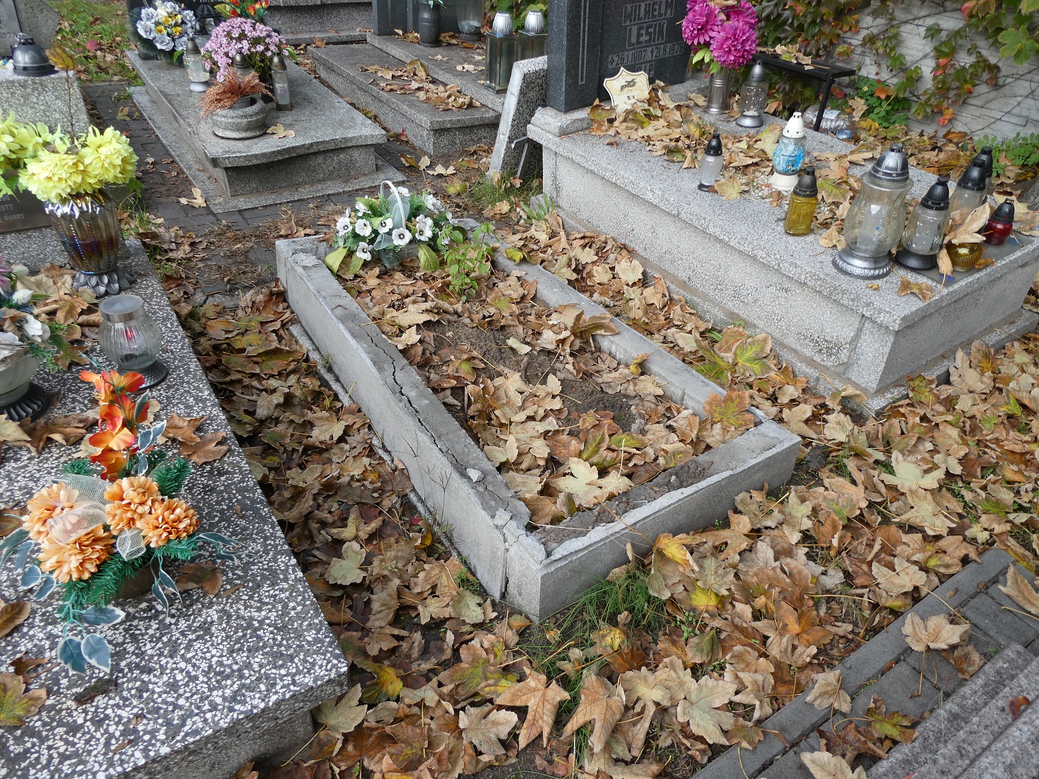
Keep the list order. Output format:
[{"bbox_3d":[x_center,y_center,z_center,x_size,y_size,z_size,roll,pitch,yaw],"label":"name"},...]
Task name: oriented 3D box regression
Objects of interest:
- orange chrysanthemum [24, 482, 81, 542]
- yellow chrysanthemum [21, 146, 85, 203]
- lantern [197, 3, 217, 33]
[{"bbox_3d":[-0.861,0.227,1.328,0.093,0.098,0.092,-28,47,-33],"label":"orange chrysanthemum"},{"bbox_3d":[-1.254,-0.575,1.938,0.150,0.140,0.145,-20,43,-27],"label":"yellow chrysanthemum"},{"bbox_3d":[-2.026,-2.399,4.644,0.155,0.190,0.155,-20,43,-27],"label":"lantern"}]

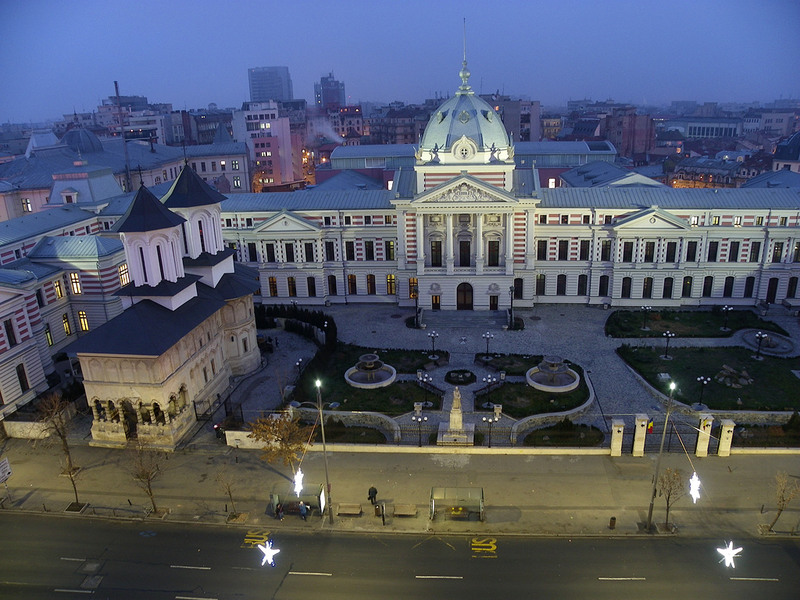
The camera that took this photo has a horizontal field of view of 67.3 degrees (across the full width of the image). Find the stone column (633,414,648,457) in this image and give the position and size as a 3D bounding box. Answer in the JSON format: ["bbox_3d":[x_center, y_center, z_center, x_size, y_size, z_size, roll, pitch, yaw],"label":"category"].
[{"bbox_3d":[20.912,11.723,52.382,1.010,3.798,1.010,0,19,5],"label":"stone column"}]

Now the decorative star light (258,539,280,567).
[{"bbox_3d":[-6.930,13.435,31.910,1.200,1.350,0.800,0,19,5],"label":"decorative star light"}]

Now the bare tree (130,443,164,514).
[{"bbox_3d":[-19.275,13.684,46.235,2.525,6.262,2.424,0,19,5],"label":"bare tree"}]

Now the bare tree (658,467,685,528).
[{"bbox_3d":[19.583,14.186,43.062,1.818,5.151,1.818,0,19,5],"label":"bare tree"}]

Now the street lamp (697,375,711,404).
[{"bbox_3d":[31.541,9.507,62.619,1.400,3.200,1.400,0,18,6],"label":"street lamp"}]

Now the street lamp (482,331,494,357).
[{"bbox_3d":[10.852,5.680,73.621,1.400,3.250,1.400,0,19,5],"label":"street lamp"}]

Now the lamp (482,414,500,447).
[{"bbox_3d":[8.207,12.129,54.837,1.380,3.150,0.650,0,18,6],"label":"lamp"}]

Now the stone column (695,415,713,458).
[{"bbox_3d":[27.045,12.117,53.552,1.100,3.770,1.100,0,19,5],"label":"stone column"}]

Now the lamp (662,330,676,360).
[{"bbox_3d":[33.119,5.641,74.357,1.400,3.200,1.400,0,18,6],"label":"lamp"}]

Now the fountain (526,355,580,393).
[{"bbox_3d":[17.315,7.784,67.431,6.000,2.700,6.000,0,19,5],"label":"fountain"}]

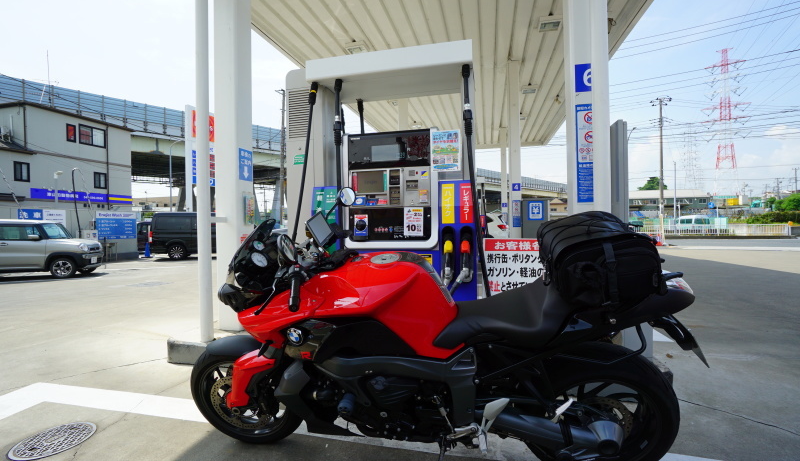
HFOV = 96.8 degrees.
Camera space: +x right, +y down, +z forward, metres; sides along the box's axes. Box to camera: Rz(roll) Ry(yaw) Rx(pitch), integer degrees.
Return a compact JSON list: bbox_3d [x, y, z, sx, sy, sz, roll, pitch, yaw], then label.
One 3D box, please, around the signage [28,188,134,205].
[{"bbox_3d":[-15.070,-1.600,17.100,0.100,0.430,4.300,-1,0,15],"label":"signage"}]

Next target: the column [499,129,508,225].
[{"bbox_3d":[4.931,-2.035,16.800,0.280,5.600,0.280,-1,0,13],"label":"column"}]

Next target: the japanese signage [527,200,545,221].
[{"bbox_3d":[3.730,-0.533,9.700,0.420,0.530,0.030,-1,0,13],"label":"japanese signage"}]

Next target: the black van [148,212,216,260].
[{"bbox_3d":[-8.658,0.180,16.670,4.700,1.970,1.720,-1,0,-16],"label":"black van"}]

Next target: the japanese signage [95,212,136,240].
[{"bbox_3d":[-11.000,-0.175,13.830,0.050,1.100,1.500,-1,0,15],"label":"japanese signage"}]

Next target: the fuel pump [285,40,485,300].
[{"bbox_3d":[-0.128,-0.244,3.083,1.570,2.300,0.600,-1,0,13],"label":"fuel pump"}]

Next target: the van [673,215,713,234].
[{"bbox_3d":[33.793,-0.719,41.300,1.700,2.000,4.600,-1,0,12],"label":"van"}]

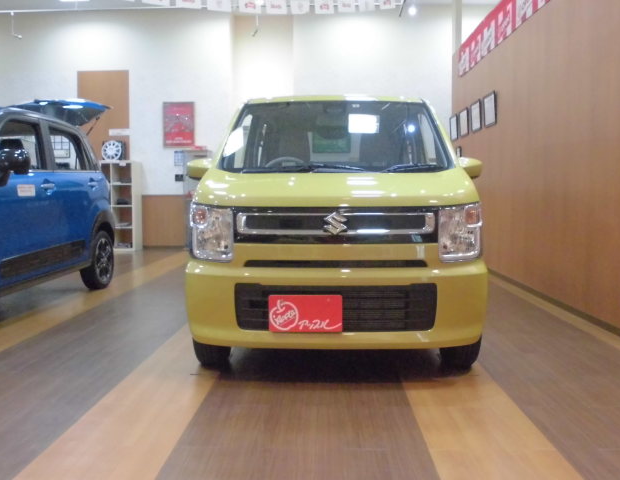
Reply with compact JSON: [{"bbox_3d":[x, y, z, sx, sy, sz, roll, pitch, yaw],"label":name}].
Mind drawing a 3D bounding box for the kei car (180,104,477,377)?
[{"bbox_3d":[0.171,-0.183,4.445,1.530,1.650,3.395,0,4,2],"label":"kei car"}]

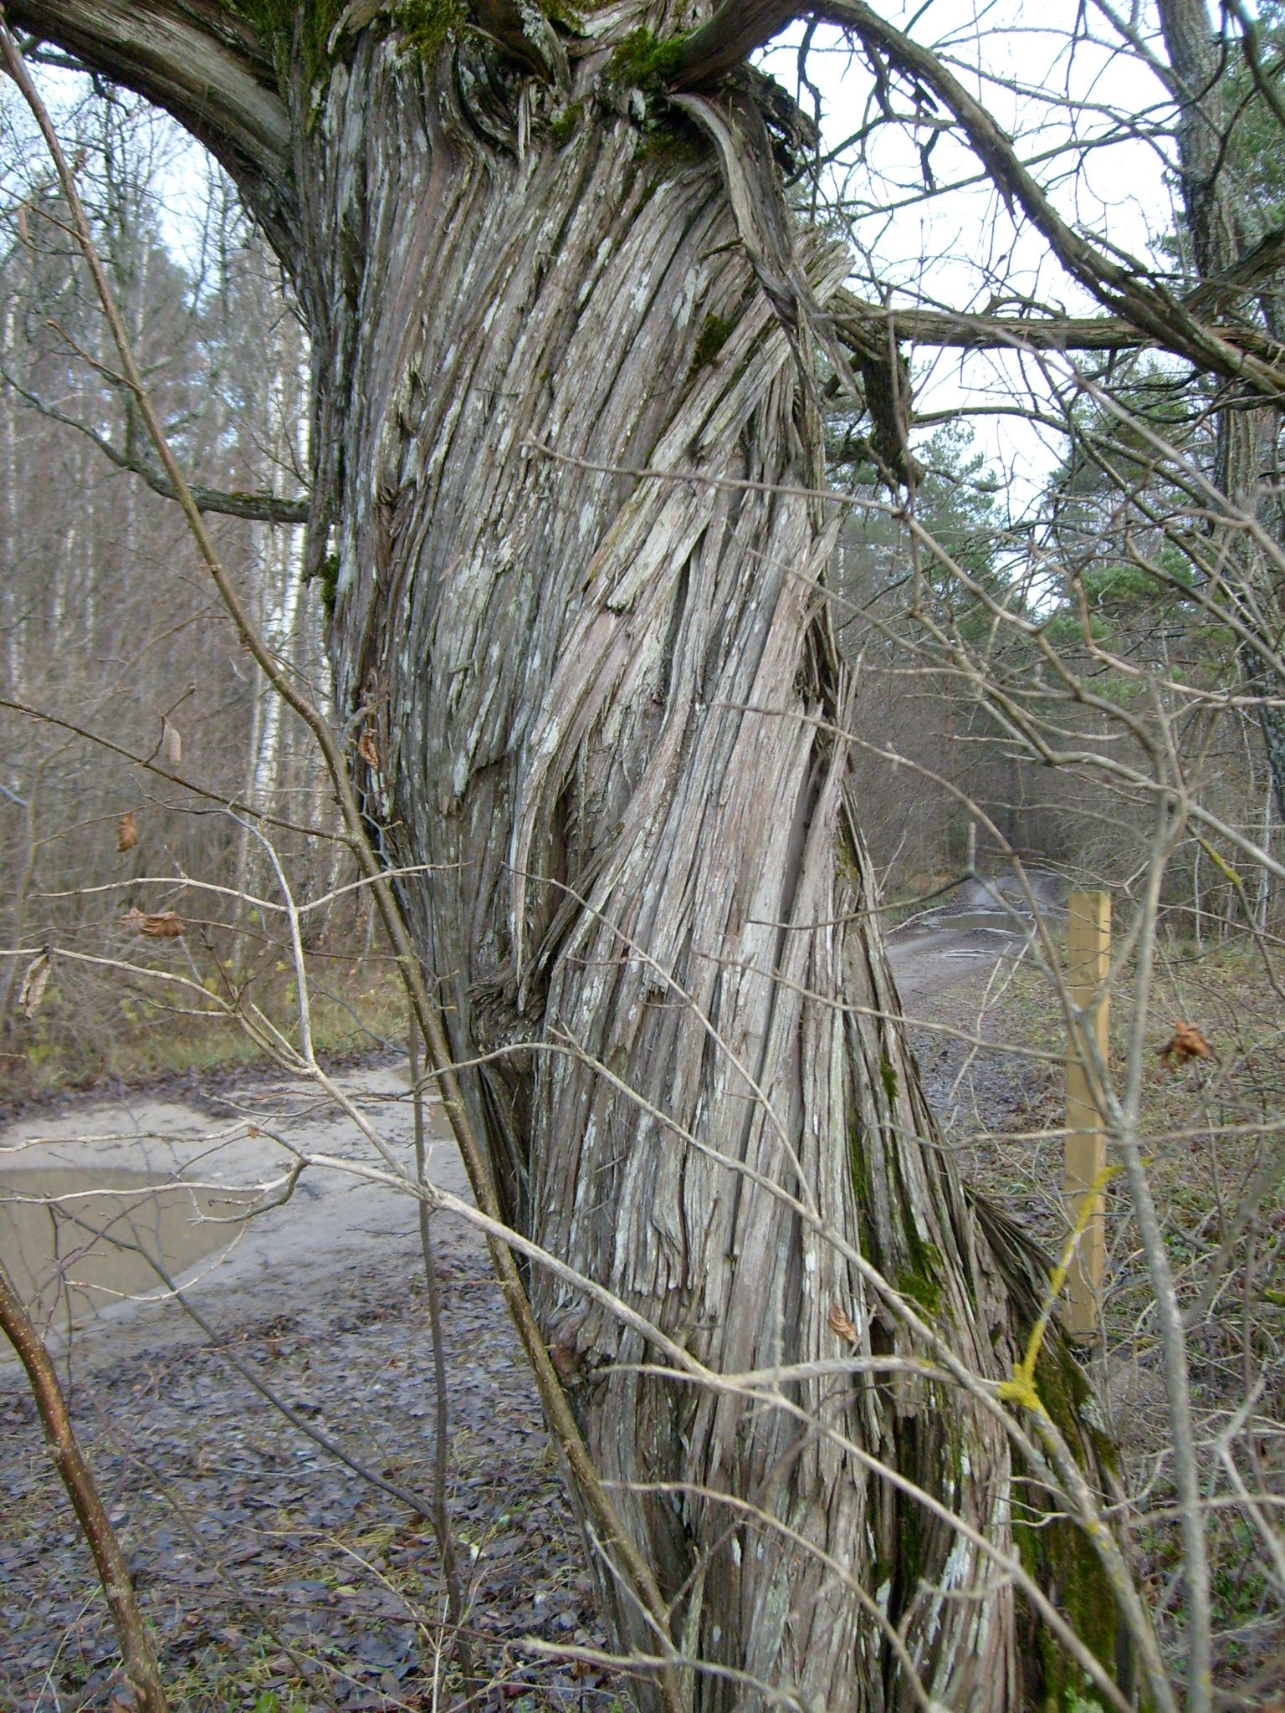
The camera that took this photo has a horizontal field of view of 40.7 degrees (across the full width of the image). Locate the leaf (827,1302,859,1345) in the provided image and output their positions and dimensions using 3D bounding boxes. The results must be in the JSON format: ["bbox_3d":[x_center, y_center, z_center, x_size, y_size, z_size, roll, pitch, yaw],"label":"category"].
[{"bbox_3d":[0.185,0.432,1.600,0.022,0.042,0.018,-27,0,0],"label":"leaf"}]

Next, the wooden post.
[{"bbox_3d":[1.308,0.766,5.100,0.090,1.320,0.090,2,2,34],"label":"wooden post"}]

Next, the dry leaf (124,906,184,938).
[{"bbox_3d":[-0.409,0.055,1.450,0.050,0.027,0.030,0,2,0],"label":"dry leaf"}]

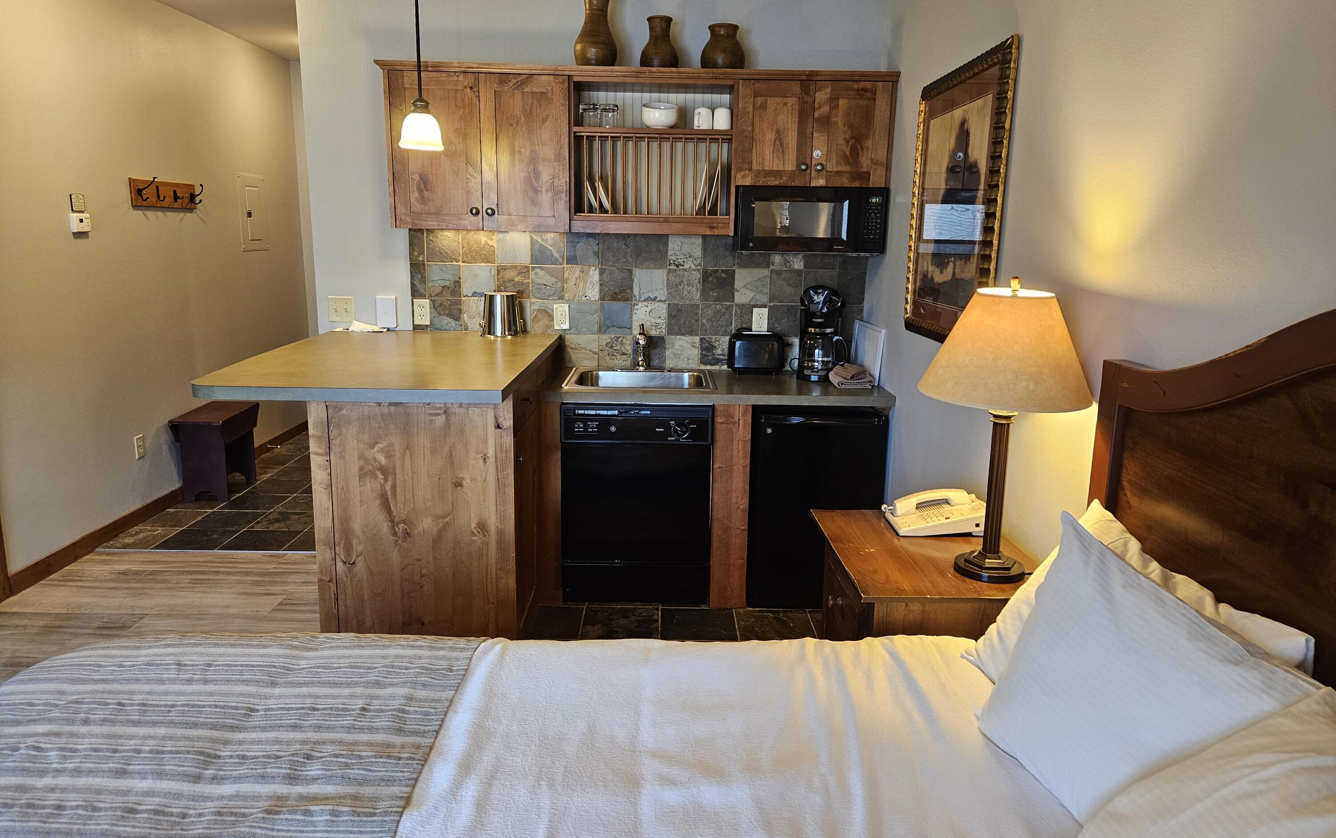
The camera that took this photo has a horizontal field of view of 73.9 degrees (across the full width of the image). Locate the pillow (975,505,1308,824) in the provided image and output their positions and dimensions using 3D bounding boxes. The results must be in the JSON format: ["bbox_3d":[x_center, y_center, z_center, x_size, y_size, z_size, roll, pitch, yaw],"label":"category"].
[{"bbox_3d":[0.659,0.432,1.308,0.170,0.440,0.660,20,7,-8],"label":"pillow"}]

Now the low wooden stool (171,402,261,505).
[{"bbox_3d":[-2.584,0.195,5.190,0.285,0.475,0.580,1,12,-1],"label":"low wooden stool"}]

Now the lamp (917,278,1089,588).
[{"bbox_3d":[0.770,0.027,2.055,0.380,0.700,0.380,1,12,-1],"label":"lamp"}]

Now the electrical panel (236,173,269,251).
[{"bbox_3d":[-2.777,-1.382,5.968,0.025,0.497,0.400,1,12,-1],"label":"electrical panel"}]

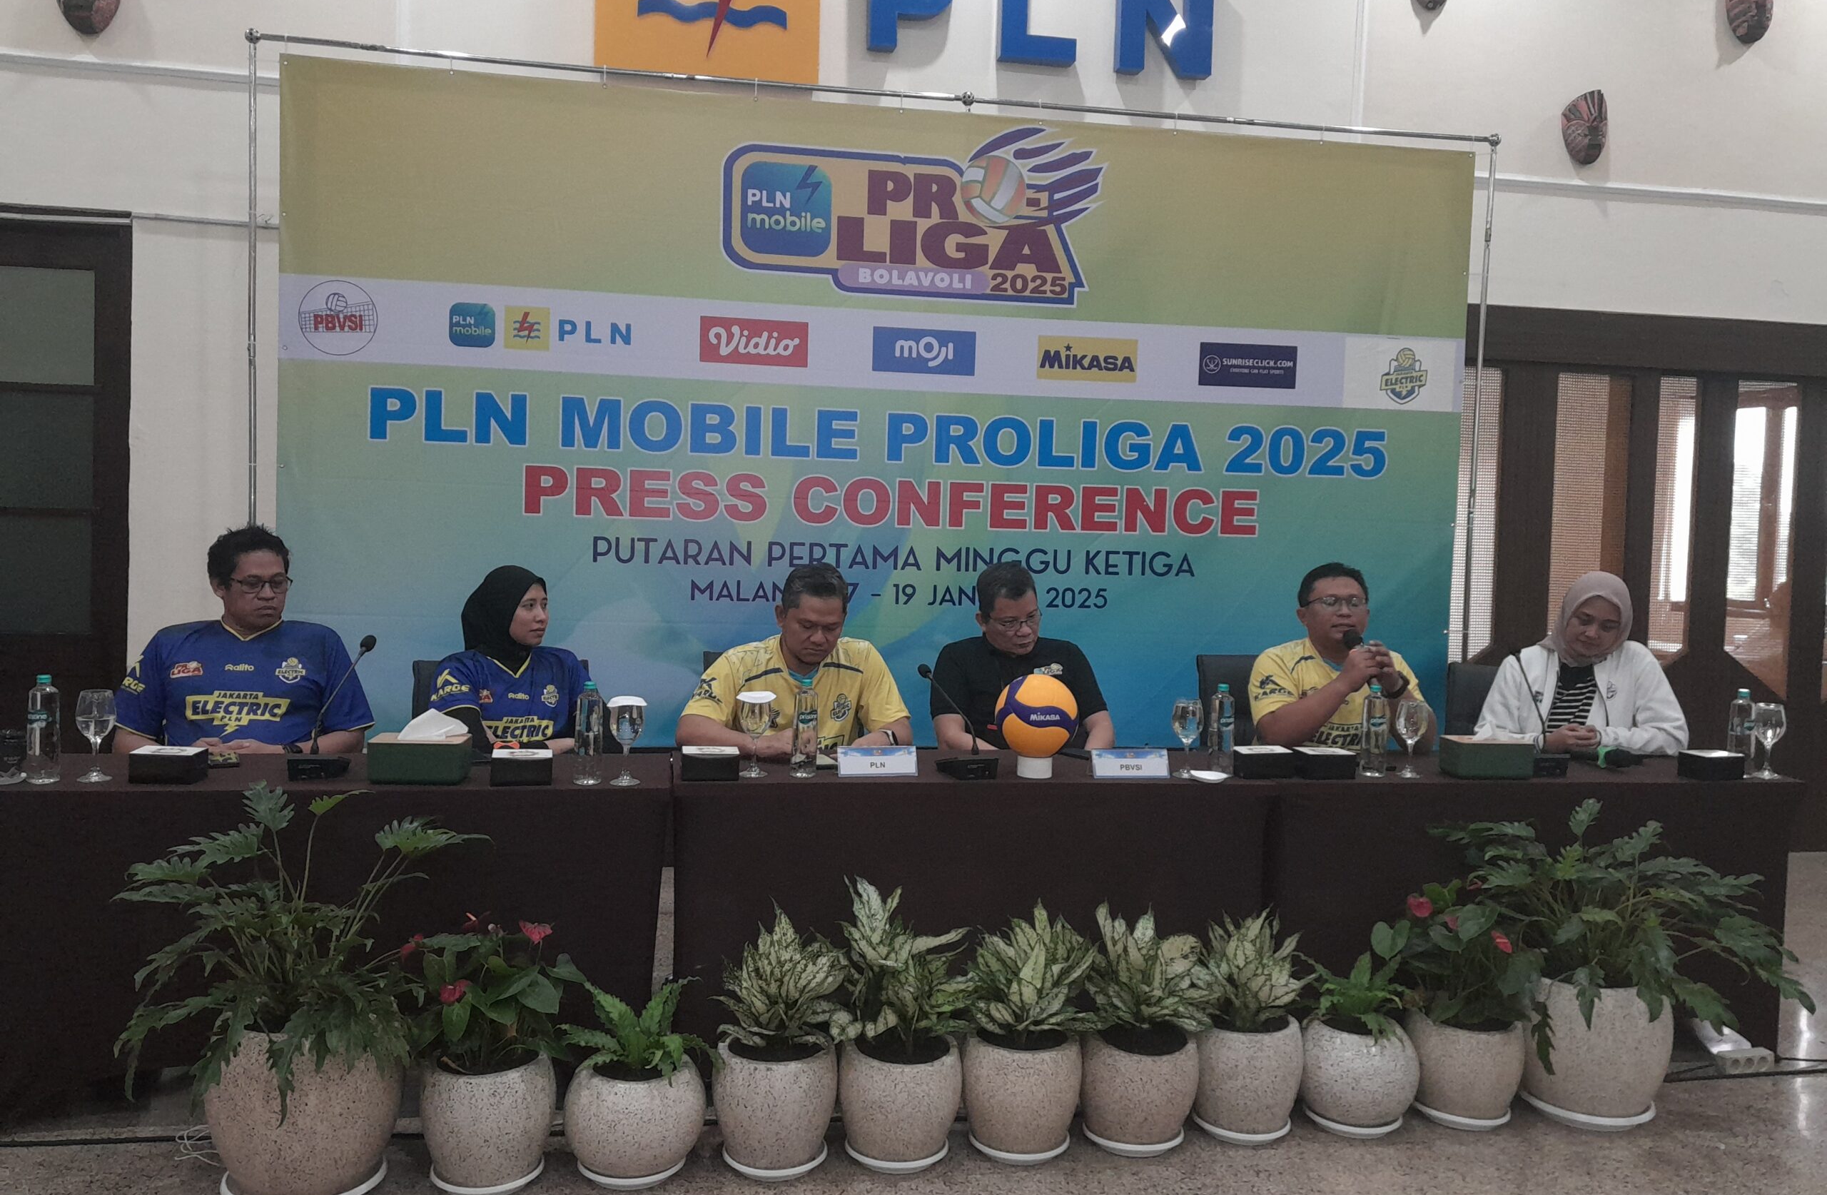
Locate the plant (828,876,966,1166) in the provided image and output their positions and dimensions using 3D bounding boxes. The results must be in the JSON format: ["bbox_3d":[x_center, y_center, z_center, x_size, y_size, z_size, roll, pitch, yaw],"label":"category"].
[{"bbox_3d":[-0.028,0.904,3.075,0.299,0.608,0.299,1,2,-11],"label":"plant"}]

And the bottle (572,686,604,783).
[{"bbox_3d":[-0.748,0.311,3.277,0.066,0.232,0.066,1,2,-10],"label":"bottle"}]

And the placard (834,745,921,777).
[{"bbox_3d":[-0.089,0.399,3.528,0.198,0.077,0.060,1,2,-11],"label":"placard"}]

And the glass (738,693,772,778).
[{"bbox_3d":[-0.385,0.333,3.467,0.087,0.198,0.087,1,2,-11],"label":"glass"}]

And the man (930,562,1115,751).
[{"bbox_3d":[0.324,0.539,4.068,0.550,1.284,0.700,1,2,-13],"label":"man"}]

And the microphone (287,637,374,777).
[{"bbox_3d":[-1.355,0.252,3.316,0.135,0.312,0.250,2,2,-3],"label":"microphone"}]

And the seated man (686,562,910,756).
[{"bbox_3d":[-0.325,0.538,3.930,0.630,1.271,0.780,1,2,-8],"label":"seated man"}]

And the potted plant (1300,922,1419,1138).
[{"bbox_3d":[1.050,1.010,3.362,0.285,0.445,0.280,1,2,-10],"label":"potted plant"}]

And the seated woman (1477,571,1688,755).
[{"bbox_3d":[2.059,0.572,4.338,0.580,1.298,0.780,2,2,3],"label":"seated woman"}]

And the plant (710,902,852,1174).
[{"bbox_3d":[-0.278,0.922,3.028,0.291,0.559,0.291,1,2,-11],"label":"plant"}]

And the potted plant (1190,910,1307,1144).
[{"bbox_3d":[0.786,0.974,3.299,0.270,0.510,0.275,1,3,-11],"label":"potted plant"}]

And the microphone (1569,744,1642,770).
[{"bbox_3d":[1.951,0.452,4.092,0.250,0.053,0.055,3,2,22],"label":"microphone"}]

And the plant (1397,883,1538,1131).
[{"bbox_3d":[1.335,0.961,3.412,0.345,0.558,0.350,1,3,-11],"label":"plant"}]

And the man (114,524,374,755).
[{"bbox_3d":[-1.728,0.482,3.660,0.660,1.320,0.780,1,2,-20],"label":"man"}]

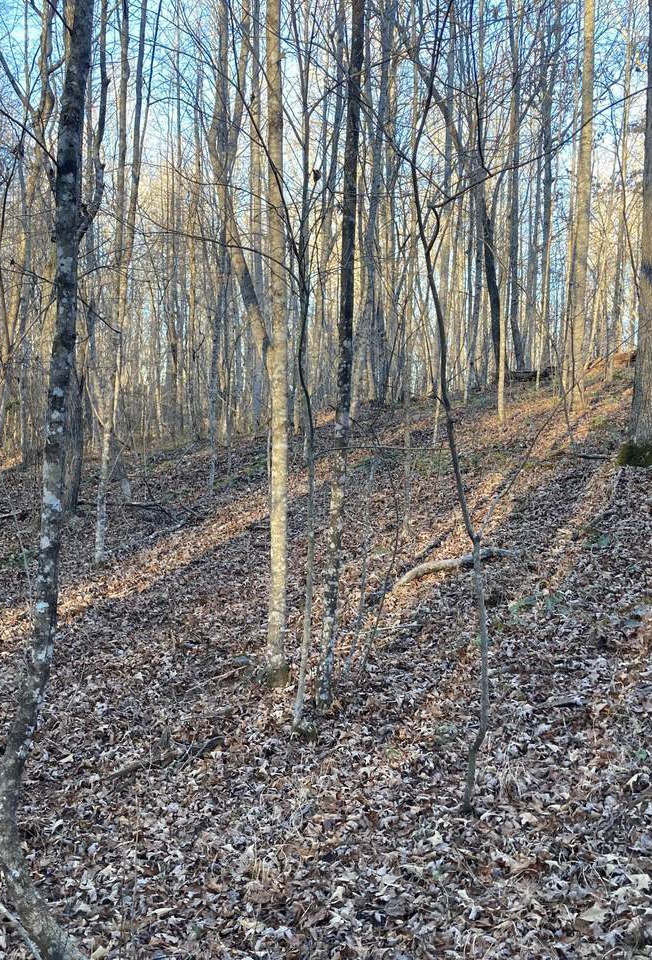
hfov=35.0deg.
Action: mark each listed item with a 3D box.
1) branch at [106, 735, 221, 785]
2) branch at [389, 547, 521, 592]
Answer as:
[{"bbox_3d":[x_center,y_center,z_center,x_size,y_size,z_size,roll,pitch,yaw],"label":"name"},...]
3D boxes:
[{"bbox_3d":[-0.740,1.284,4.799,0.620,0.075,0.100,-12,6,-35],"label":"branch"},{"bbox_3d":[1.010,0.700,8.350,1.270,0.170,0.340,-12,5,-33],"label":"branch"}]

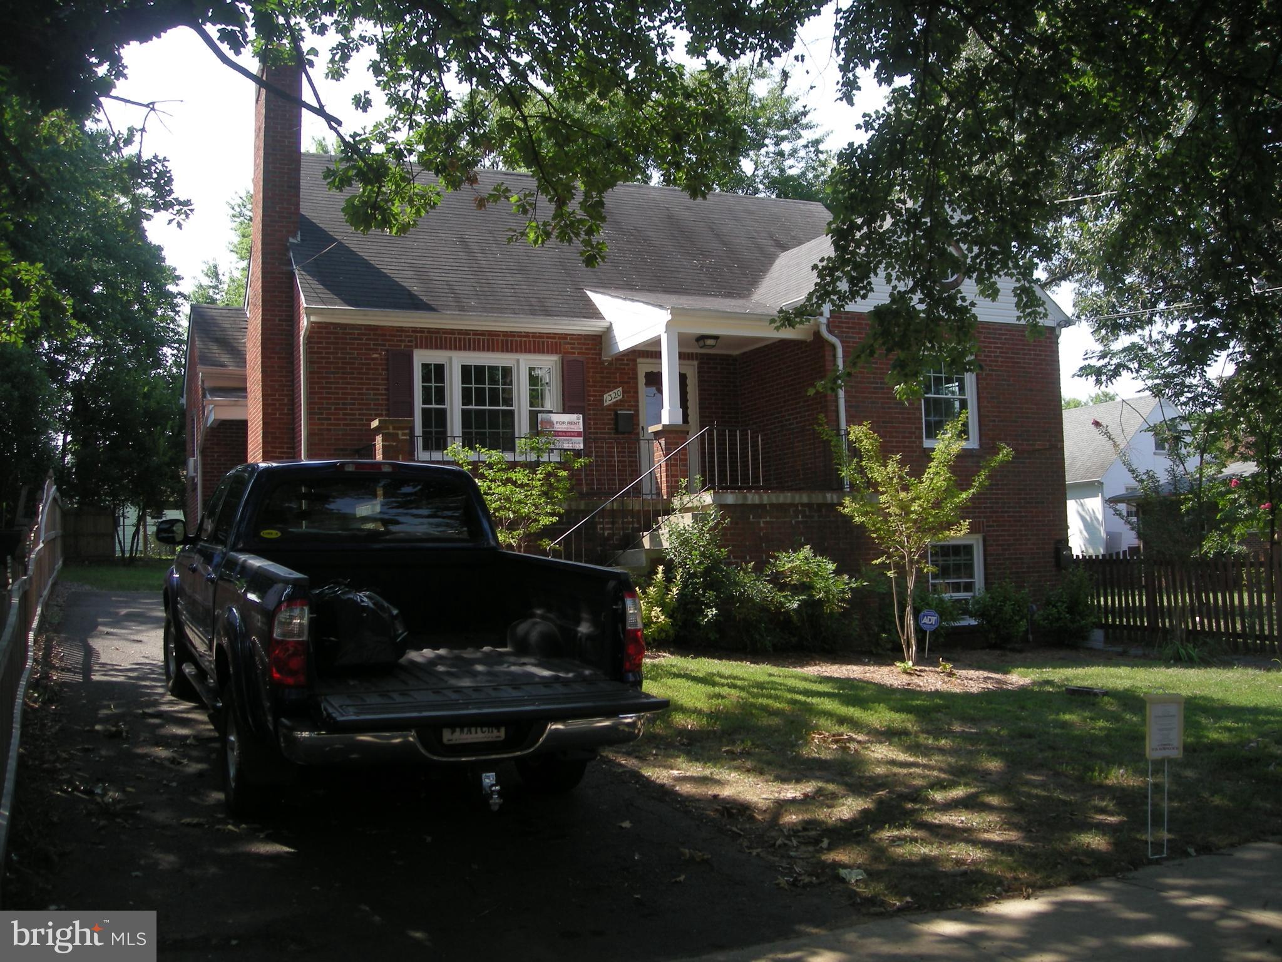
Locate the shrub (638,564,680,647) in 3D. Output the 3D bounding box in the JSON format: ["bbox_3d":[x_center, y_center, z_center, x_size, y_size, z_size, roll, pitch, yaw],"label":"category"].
[{"bbox_3d":[0.188,1.337,13.900,0.500,0.880,0.500,-2,-4,0],"label":"shrub"}]

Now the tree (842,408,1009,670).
[{"bbox_3d":[3.242,0.675,14.800,1.950,2.820,1.850,0,-4,-23],"label":"tree"}]

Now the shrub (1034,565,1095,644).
[{"bbox_3d":[6.145,1.794,18.800,0.860,1.140,0.820,0,-4,-23],"label":"shrub"}]

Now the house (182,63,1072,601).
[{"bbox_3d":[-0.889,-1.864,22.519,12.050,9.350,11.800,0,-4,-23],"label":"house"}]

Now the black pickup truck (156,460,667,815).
[{"bbox_3d":[-1.955,0.809,8.640,2.100,1.900,6.200,2,0,-25],"label":"black pickup truck"}]

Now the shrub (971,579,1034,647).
[{"bbox_3d":[5.056,1.877,18.200,0.860,0.930,0.820,0,-4,-23],"label":"shrub"}]

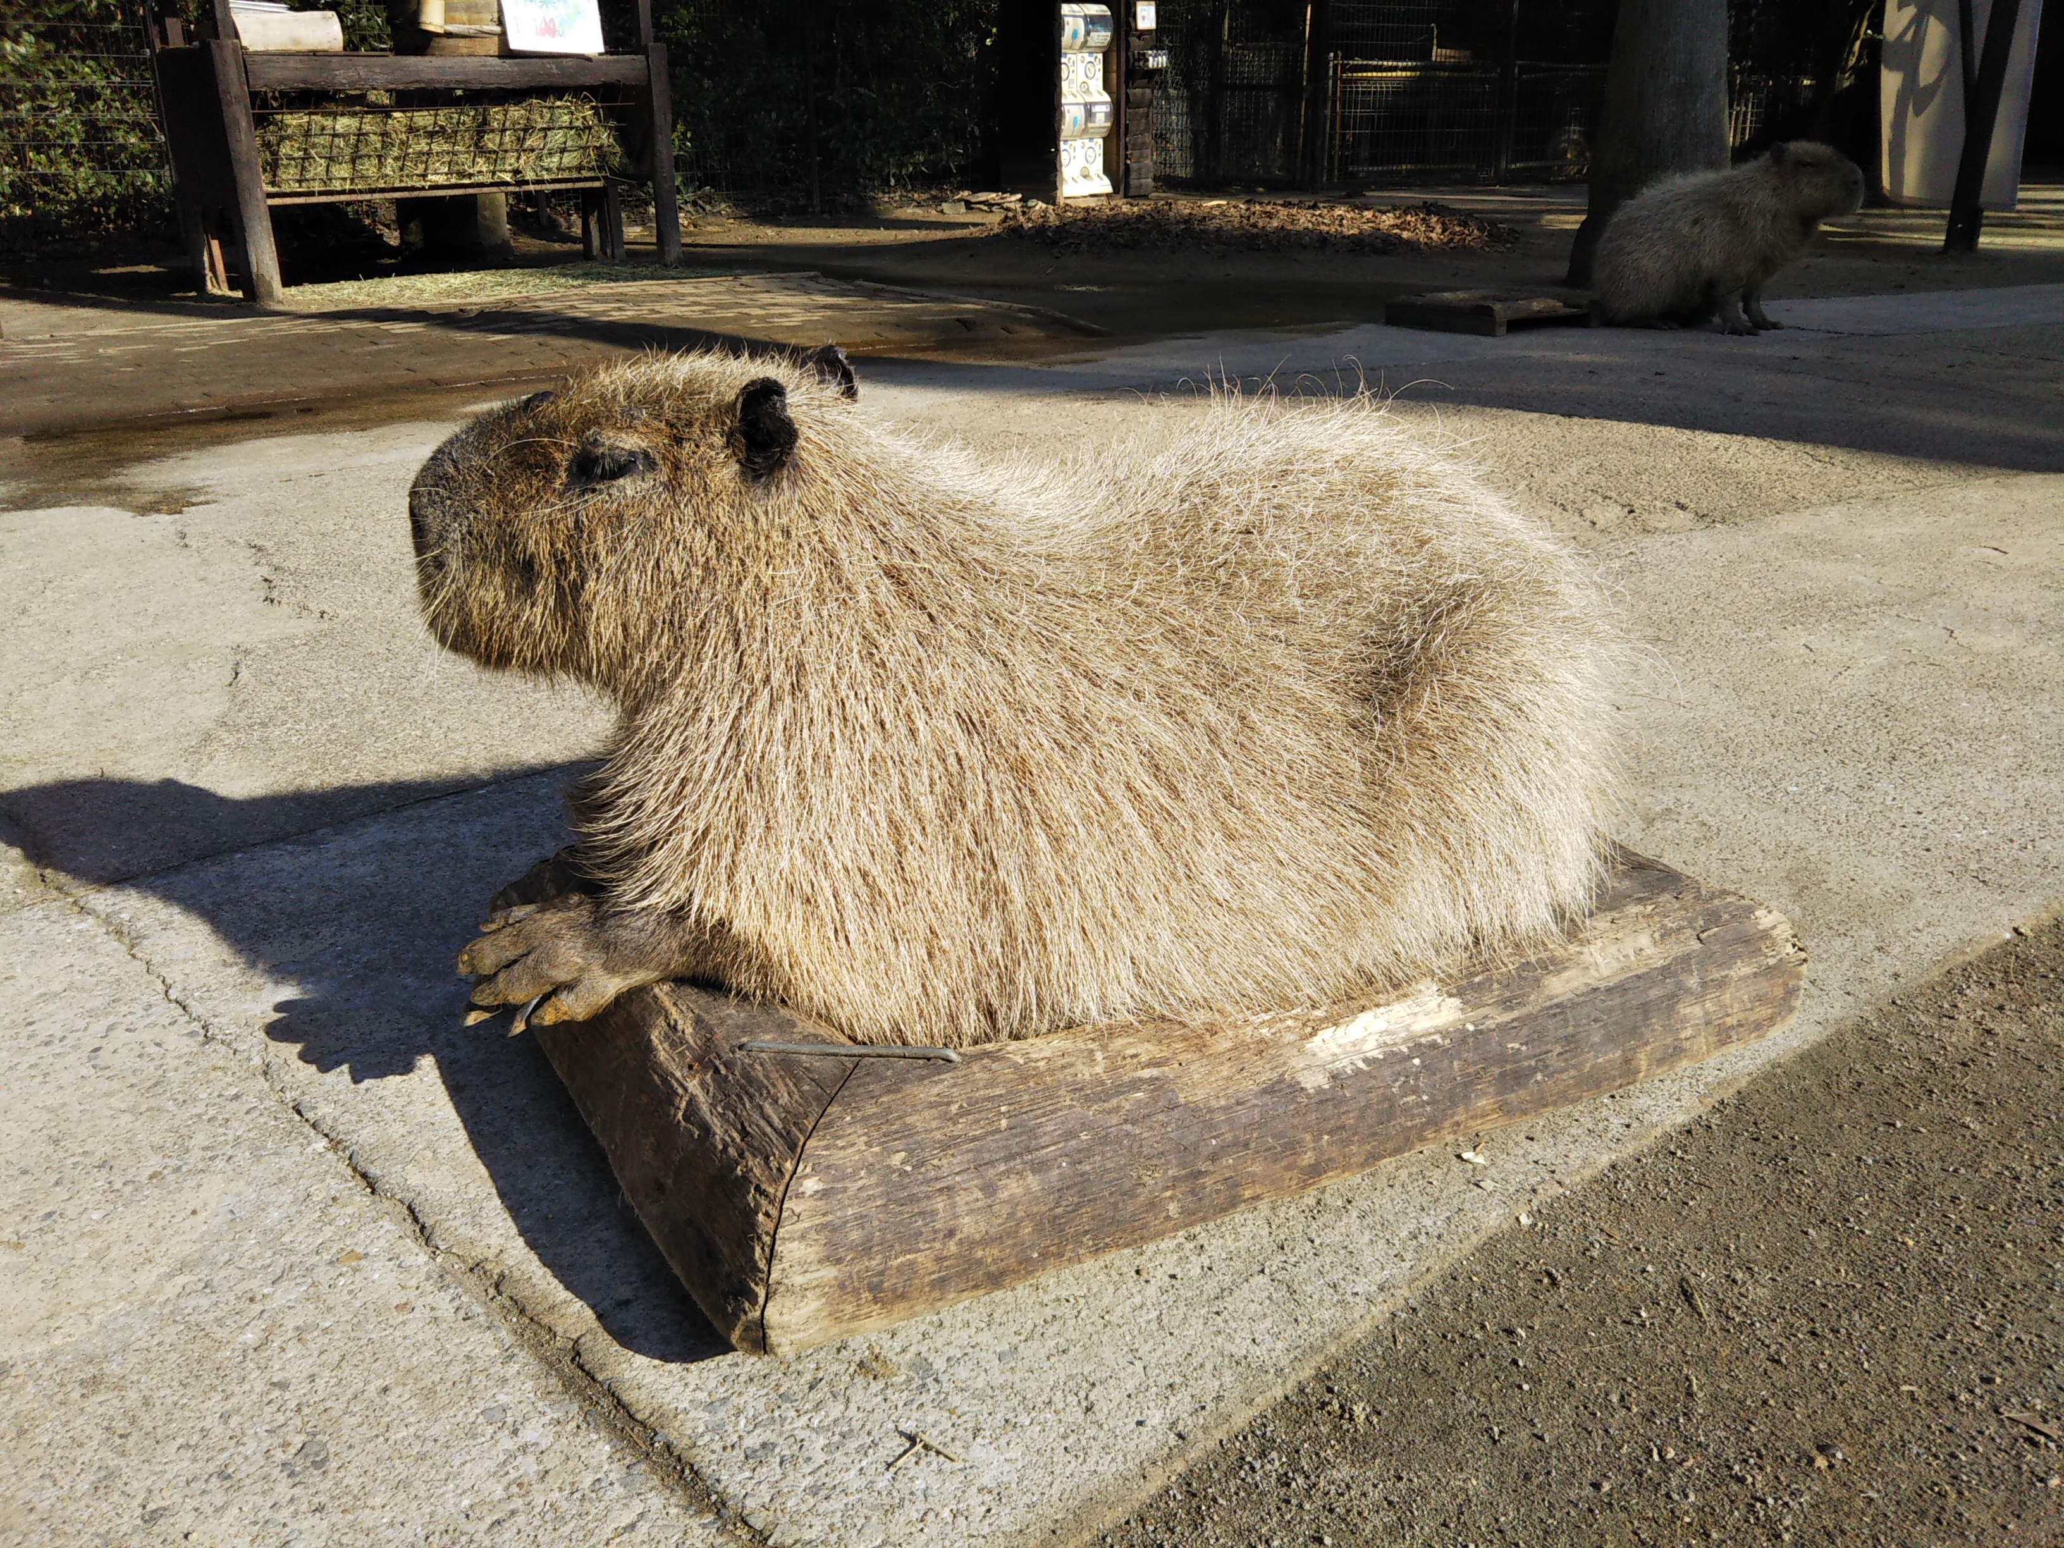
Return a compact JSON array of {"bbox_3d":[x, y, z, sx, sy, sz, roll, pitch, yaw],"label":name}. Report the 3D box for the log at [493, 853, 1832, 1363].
[{"bbox_3d":[0.077,0.132,1.683,1.002,0.108,0.723,-11,24,-27],"label":"log"}]

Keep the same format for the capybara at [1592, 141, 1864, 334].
[{"bbox_3d":[2.383,-1.845,6.135,0.803,0.608,0.360,8,22,20],"label":"capybara"}]

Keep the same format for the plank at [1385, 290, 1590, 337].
[{"bbox_3d":[1.614,-1.623,6.280,0.463,0.090,0.465,-15,25,-33],"label":"plank"}]

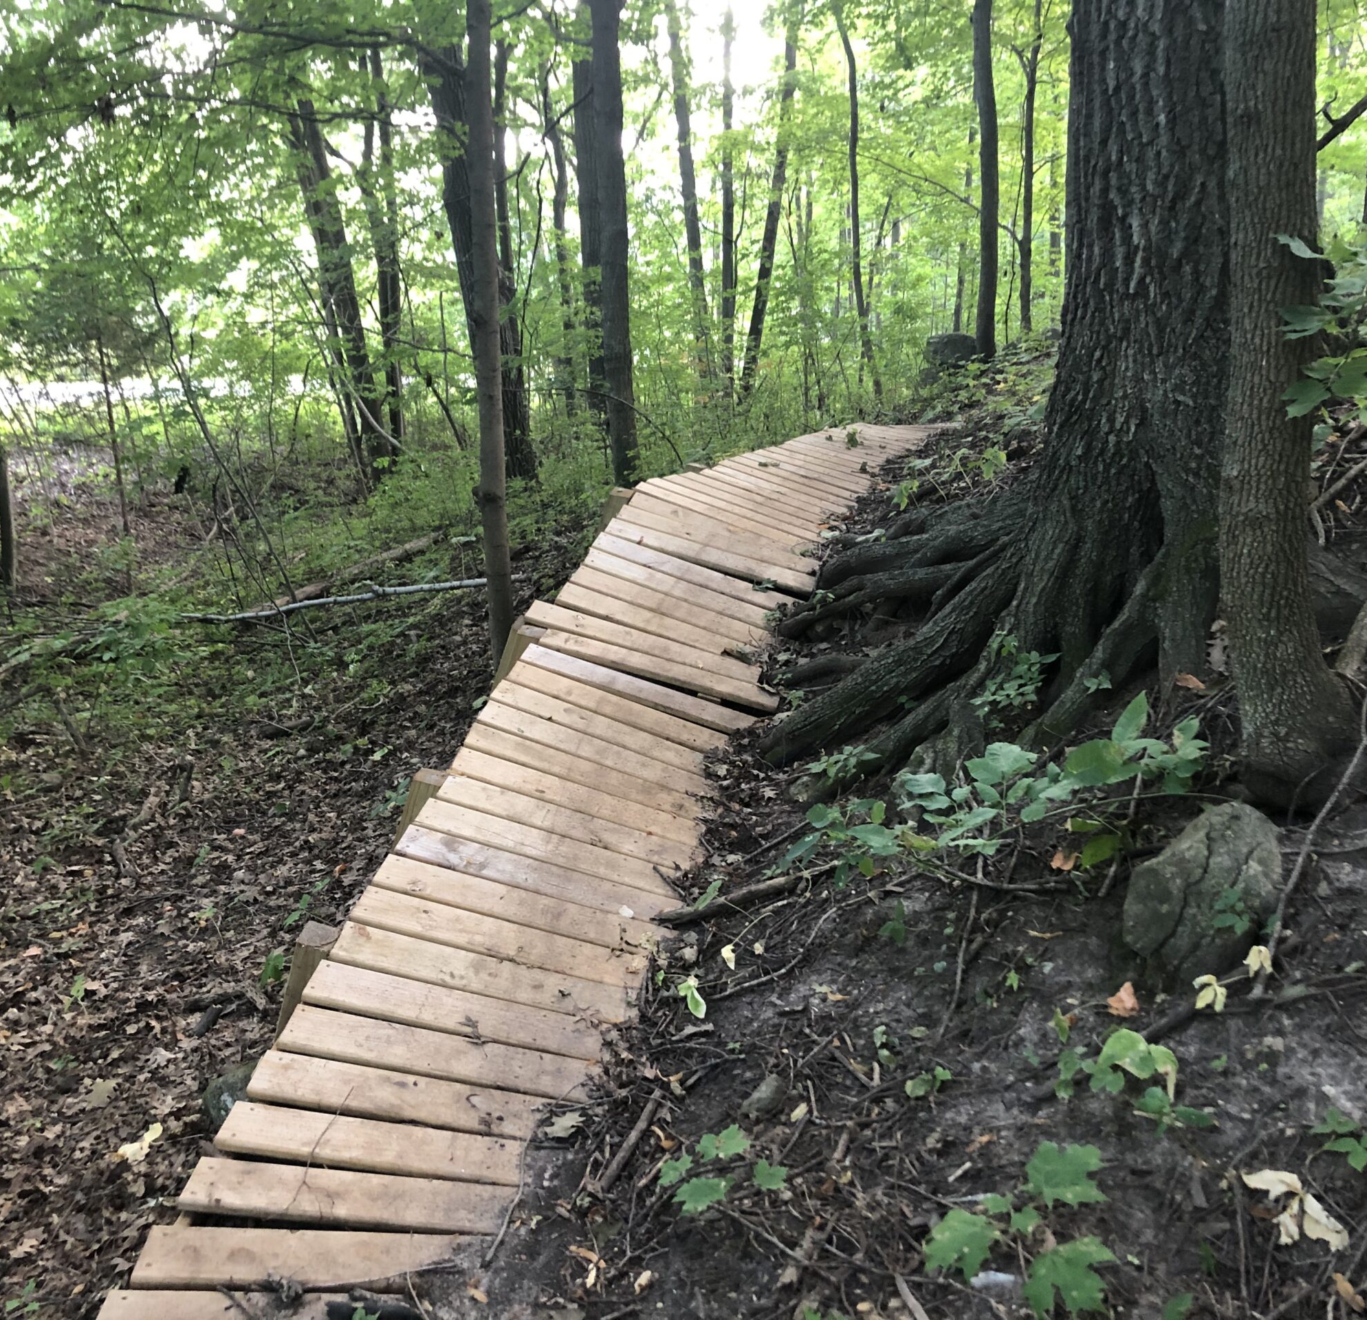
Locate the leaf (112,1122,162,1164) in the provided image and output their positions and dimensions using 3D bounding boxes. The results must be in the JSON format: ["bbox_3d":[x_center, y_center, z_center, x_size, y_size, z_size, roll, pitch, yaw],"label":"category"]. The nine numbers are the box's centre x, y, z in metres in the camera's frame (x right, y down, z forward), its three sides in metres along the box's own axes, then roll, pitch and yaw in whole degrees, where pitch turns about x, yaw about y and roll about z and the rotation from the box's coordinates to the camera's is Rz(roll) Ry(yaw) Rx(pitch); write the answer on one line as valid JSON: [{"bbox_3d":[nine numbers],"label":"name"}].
[{"bbox_3d":[-1.152,1.018,3.000,0.075,0.030,0.140,5,17,22],"label":"leaf"}]

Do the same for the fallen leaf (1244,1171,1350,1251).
[{"bbox_3d":[0.774,0.696,1.800,0.125,0.030,0.095,-12,21,3],"label":"fallen leaf"}]

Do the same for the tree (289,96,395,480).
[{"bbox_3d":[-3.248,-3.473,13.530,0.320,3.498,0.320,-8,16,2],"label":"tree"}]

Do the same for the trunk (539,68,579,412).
[{"bbox_3d":[-1.439,-4.904,16.975,0.190,3.920,0.190,-3,16,-4],"label":"trunk"}]

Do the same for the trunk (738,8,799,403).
[{"bbox_3d":[1.050,-5.643,17.853,0.200,4.758,0.200,7,16,1],"label":"trunk"}]

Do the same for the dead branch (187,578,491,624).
[{"bbox_3d":[-1.922,-0.354,7.947,2.143,0.100,0.120,-6,13,19],"label":"dead branch"}]

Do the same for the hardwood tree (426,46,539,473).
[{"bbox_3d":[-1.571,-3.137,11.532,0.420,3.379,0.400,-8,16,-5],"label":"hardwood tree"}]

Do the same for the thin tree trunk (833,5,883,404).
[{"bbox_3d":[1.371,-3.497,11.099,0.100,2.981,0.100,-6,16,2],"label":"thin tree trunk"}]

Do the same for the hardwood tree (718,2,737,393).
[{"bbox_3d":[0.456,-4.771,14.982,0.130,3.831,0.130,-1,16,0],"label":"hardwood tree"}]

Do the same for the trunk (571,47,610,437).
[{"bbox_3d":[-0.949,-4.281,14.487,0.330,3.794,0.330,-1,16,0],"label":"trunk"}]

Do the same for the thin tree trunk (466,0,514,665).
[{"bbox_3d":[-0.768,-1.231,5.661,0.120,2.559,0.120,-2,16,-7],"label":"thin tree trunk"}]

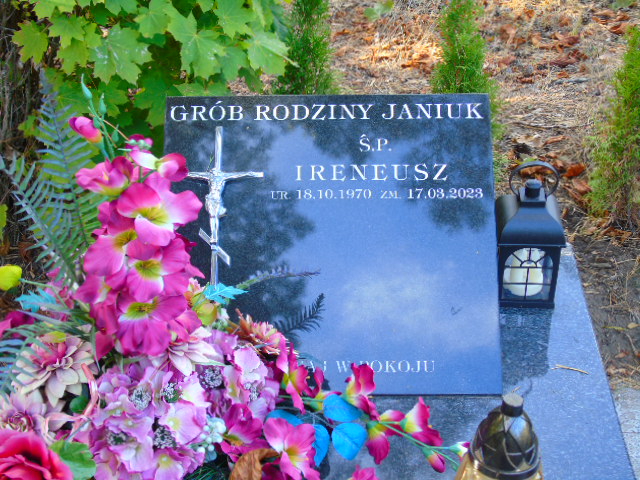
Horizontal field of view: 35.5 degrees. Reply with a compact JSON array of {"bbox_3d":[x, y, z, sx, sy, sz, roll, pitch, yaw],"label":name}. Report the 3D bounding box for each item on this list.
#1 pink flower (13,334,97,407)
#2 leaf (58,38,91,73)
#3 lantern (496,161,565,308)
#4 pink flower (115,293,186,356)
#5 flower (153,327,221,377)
[{"bbox_3d":[-0.404,0.202,1.530,0.120,0.060,0.110,0,71,1],"label":"pink flower"},{"bbox_3d":[-0.516,-0.389,2.100,0.070,0.022,0.075,0,81,1],"label":"leaf"},{"bbox_3d":[0.389,-0.022,1.855,0.122,0.288,0.122,1,36,3],"label":"lantern"},{"bbox_3d":[-0.265,0.131,1.550,0.105,0.098,0.065,-3,16,-3],"label":"pink flower"},{"bbox_3d":[-0.214,0.175,1.580,0.102,0.055,0.090,-12,78,-15],"label":"flower"}]

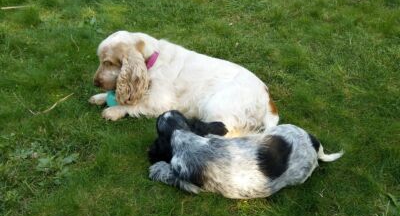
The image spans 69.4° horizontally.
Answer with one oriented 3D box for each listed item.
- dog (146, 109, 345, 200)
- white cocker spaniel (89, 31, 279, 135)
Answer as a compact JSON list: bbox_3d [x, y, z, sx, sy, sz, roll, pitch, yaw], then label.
[{"bbox_3d":[0.145,0.129,1.002,0.610,0.215,0.270,0,40,0],"label":"dog"},{"bbox_3d":[-0.045,-0.122,1.203,0.770,0.340,0.300,12,41,14],"label":"white cocker spaniel"}]

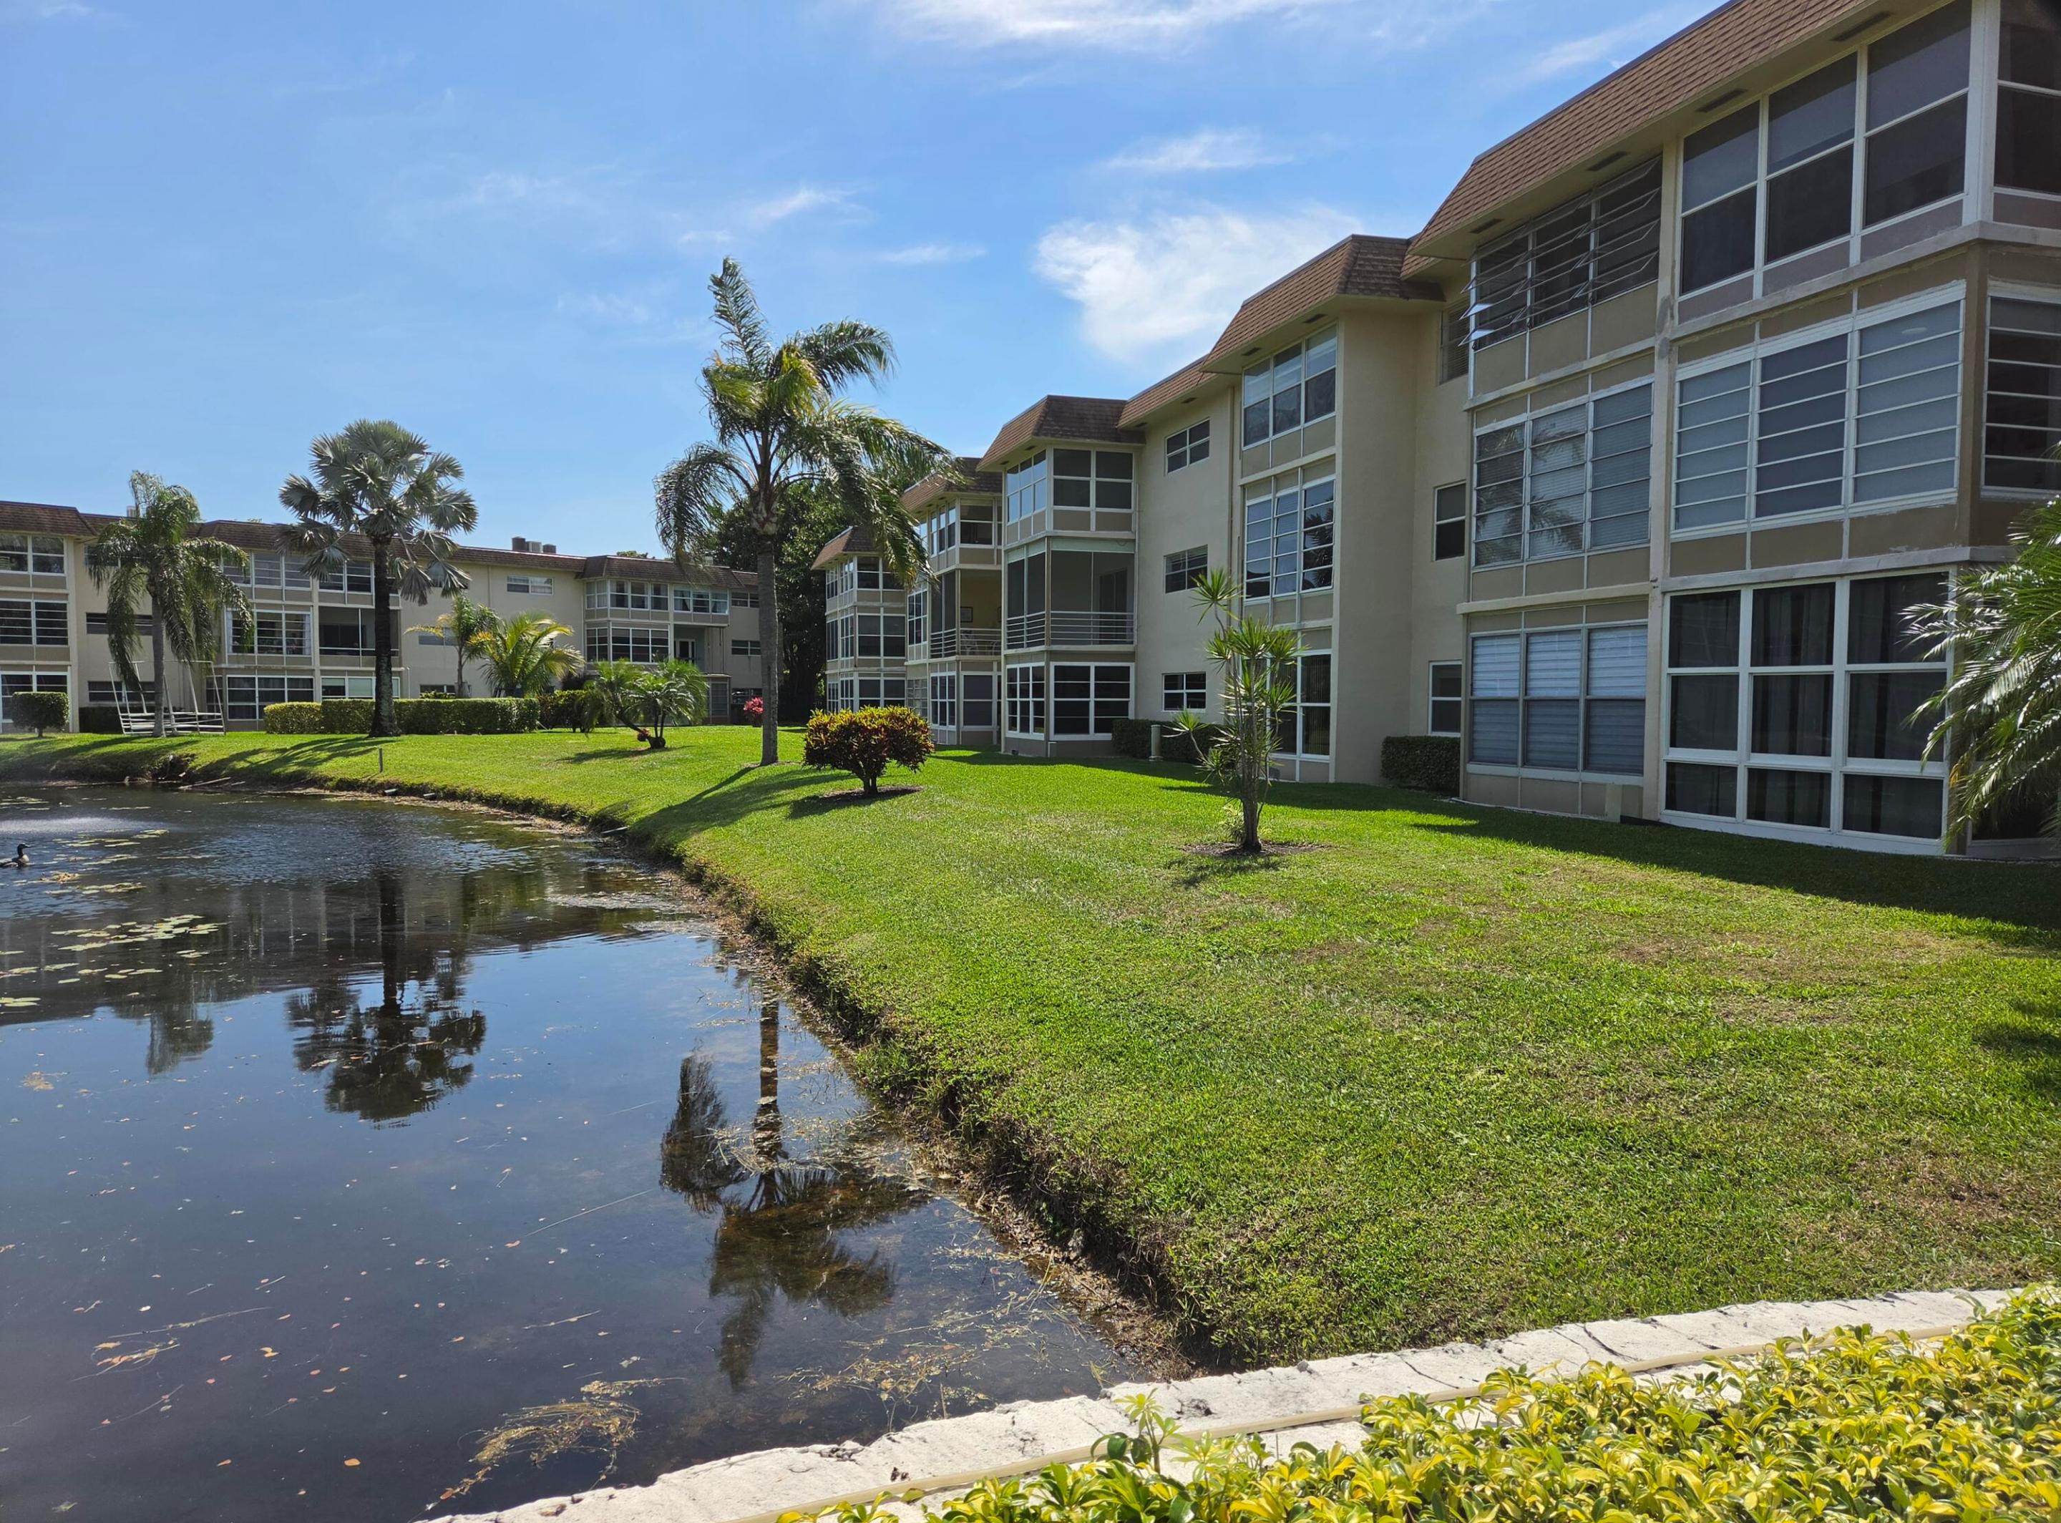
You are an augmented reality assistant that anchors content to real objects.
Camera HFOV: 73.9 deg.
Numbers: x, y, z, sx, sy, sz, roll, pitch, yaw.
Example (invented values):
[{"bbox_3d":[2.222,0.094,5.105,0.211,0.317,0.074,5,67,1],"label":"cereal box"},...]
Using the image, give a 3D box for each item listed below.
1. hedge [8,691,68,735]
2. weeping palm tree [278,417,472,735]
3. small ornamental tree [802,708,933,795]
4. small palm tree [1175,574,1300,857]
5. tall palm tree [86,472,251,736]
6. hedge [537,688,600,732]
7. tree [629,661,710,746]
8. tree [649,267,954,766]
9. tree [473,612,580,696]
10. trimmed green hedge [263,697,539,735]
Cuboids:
[{"bbox_3d":[-31.476,-1.538,43.463,1.491,1.573,1.491,-2,3,-36],"label":"hedge"},{"bbox_3d":[-21.540,-5.979,45.057,5.886,10.371,5.886,-1,3,-25],"label":"weeping palm tree"},{"bbox_3d":[-2.359,-0.157,19.871,1.877,1.251,1.750,0,3,-7],"label":"small ornamental tree"},{"bbox_3d":[1.972,-0.496,12.938,1.202,2.661,1.150,1,3,9],"label":"small palm tree"},{"bbox_3d":[-27.967,-5.054,44.300,4.549,8.548,4.549,-1,3,-32],"label":"tall palm tree"},{"bbox_3d":[-17.551,-1.966,52.261,2.569,1.658,1.400,-1,3,-18],"label":"hedge"},{"bbox_3d":[-9.453,-1.513,35.945,2.020,2.335,2.020,0,3,-15],"label":"tree"},{"bbox_3d":[-4.644,-5.000,27.762,5.799,10.175,5.400,0,3,-9],"label":"tree"},{"bbox_3d":[-19.418,-3.450,52.694,3.893,4.546,3.893,-1,3,-20],"label":"tree"},{"bbox_3d":[-21.743,-1.592,47.790,8.638,1.250,1.200,-1,3,-18],"label":"trimmed green hedge"}]

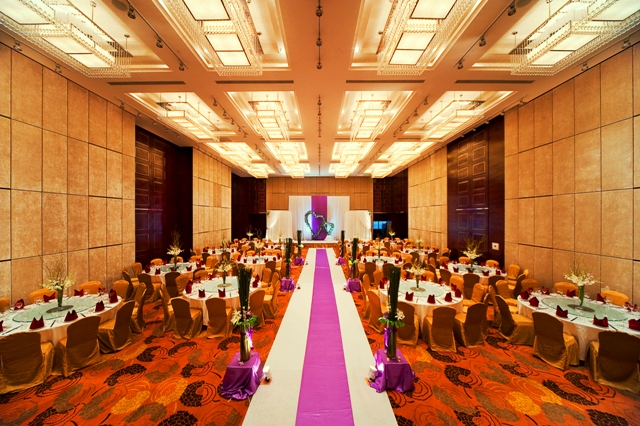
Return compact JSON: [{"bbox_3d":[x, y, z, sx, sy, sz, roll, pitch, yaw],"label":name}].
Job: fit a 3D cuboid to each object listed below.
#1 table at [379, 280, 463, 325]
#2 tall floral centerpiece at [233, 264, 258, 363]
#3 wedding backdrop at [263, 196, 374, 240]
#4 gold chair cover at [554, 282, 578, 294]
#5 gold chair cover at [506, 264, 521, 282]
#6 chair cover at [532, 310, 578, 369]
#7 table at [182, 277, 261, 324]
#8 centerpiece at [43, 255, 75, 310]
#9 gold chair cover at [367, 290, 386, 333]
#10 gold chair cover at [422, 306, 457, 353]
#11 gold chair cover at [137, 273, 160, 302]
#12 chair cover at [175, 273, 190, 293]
[{"bbox_3d":[2.830,2.572,6.144,2.080,0.740,2.080,0,-1,0],"label":"table"},{"bbox_3d":[-1.210,1.642,3.454,0.420,1.510,0.400,0,-1,0],"label":"tall floral centerpiece"},{"bbox_3d":[-0.190,0.533,20.294,10.000,4.200,0.500,0,-1,0],"label":"wedding backdrop"},{"bbox_3d":[6.860,2.468,5.896,0.460,0.930,0.570,-1,-1,41],"label":"gold chair cover"},{"bbox_3d":[7.420,2.501,8.246,0.570,0.930,0.460,0,-1,-25],"label":"gold chair cover"},{"bbox_3d":[4.544,2.381,4.129,0.580,0.915,0.470,0,-1,-25],"label":"chair cover"},{"bbox_3d":[-2.910,2.595,6.447,2.060,0.740,2.060,0,-1,0],"label":"table"},{"bbox_3d":[-5.957,1.569,4.842,0.500,1.240,0.500,0,-1,0],"label":"centerpiece"},{"bbox_3d":[1.530,2.462,5.436,0.570,0.930,0.460,0,-1,-29],"label":"gold chair cover"},{"bbox_3d":[2.562,2.388,4.599,0.470,0.915,0.580,0,-1,5],"label":"gold chair cover"},{"bbox_3d":[-5.680,2.486,7.166,0.460,0.930,0.570,0,-1,-6],"label":"gold chair cover"},{"bbox_3d":[-4.165,2.422,6.653,0.580,0.915,0.470,0,-1,25],"label":"chair cover"}]

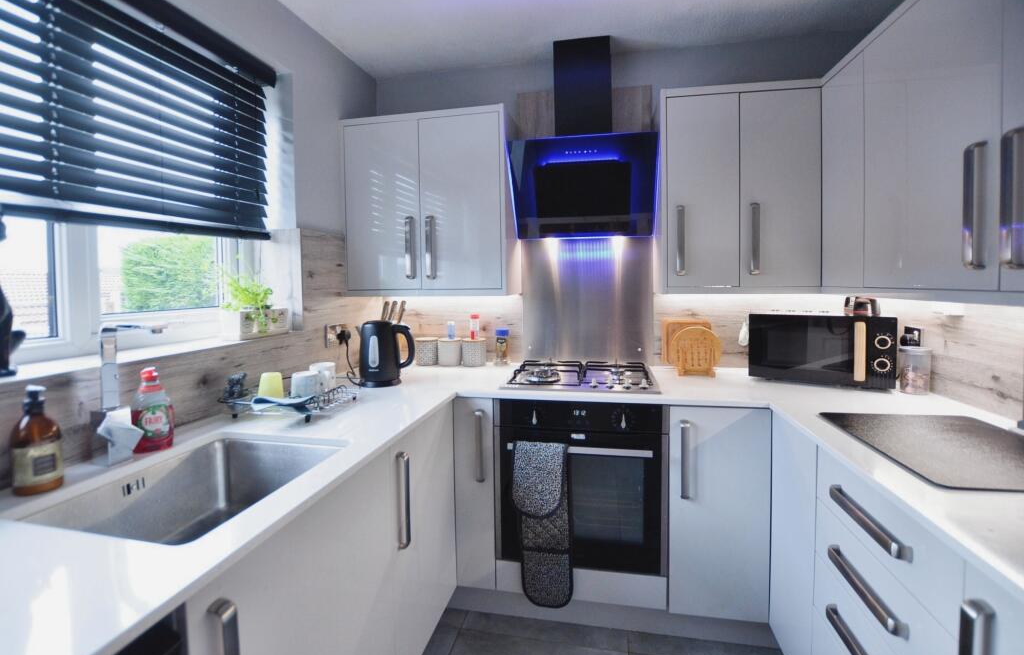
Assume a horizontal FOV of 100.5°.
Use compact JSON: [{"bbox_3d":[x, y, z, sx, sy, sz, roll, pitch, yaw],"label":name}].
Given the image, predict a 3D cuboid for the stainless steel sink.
[{"bbox_3d":[-0.605,0.401,0.862,0.383,0.190,0.432,1,5,11],"label":"stainless steel sink"}]

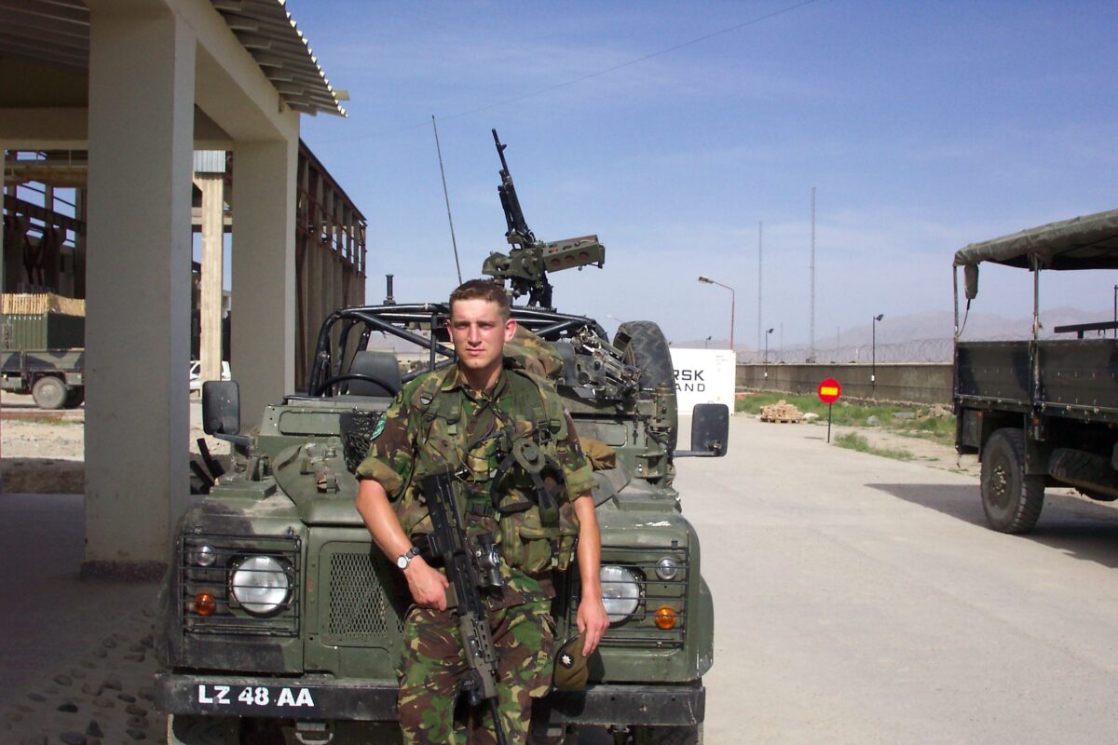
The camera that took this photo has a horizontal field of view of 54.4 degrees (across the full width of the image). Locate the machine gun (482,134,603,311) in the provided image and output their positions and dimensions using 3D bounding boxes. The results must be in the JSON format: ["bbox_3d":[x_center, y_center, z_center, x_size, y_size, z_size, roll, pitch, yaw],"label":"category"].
[{"bbox_3d":[-0.085,-0.855,5.950,0.660,1.000,0.750,1,0,20],"label":"machine gun"}]

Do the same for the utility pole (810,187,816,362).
[{"bbox_3d":[19.850,-6.800,85.000,0.360,15.300,0.360,0,0,0],"label":"utility pole"}]

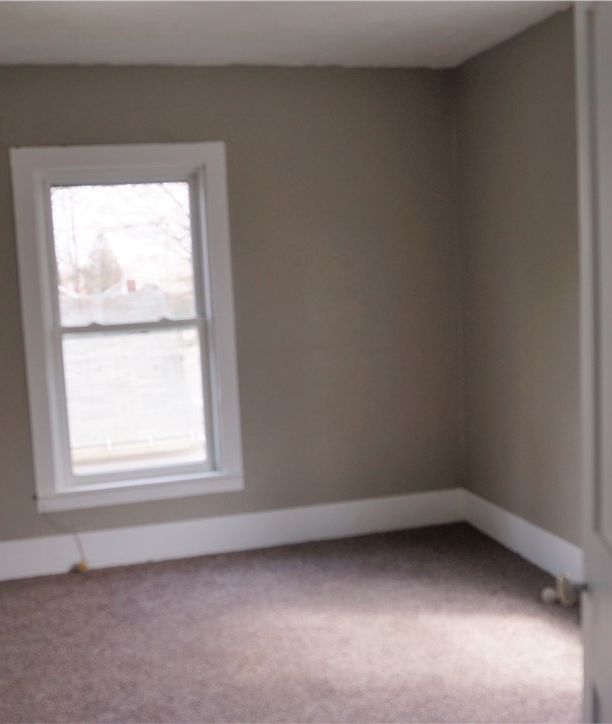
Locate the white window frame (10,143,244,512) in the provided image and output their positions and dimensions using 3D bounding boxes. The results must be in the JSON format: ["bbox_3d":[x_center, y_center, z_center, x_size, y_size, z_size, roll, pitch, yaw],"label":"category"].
[{"bbox_3d":[-0.842,-0.171,3.957,0.991,1.715,0.120,-4,6,-14],"label":"white window frame"}]

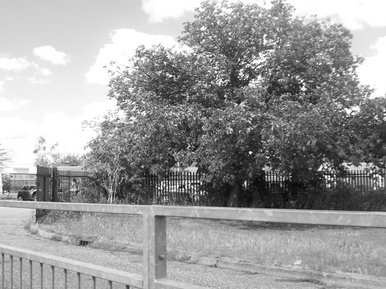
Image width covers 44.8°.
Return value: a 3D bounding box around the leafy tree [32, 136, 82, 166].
[{"bbox_3d":[-13.000,2.350,45.000,5.000,6.200,4.700,0,-5,0],"label":"leafy tree"}]

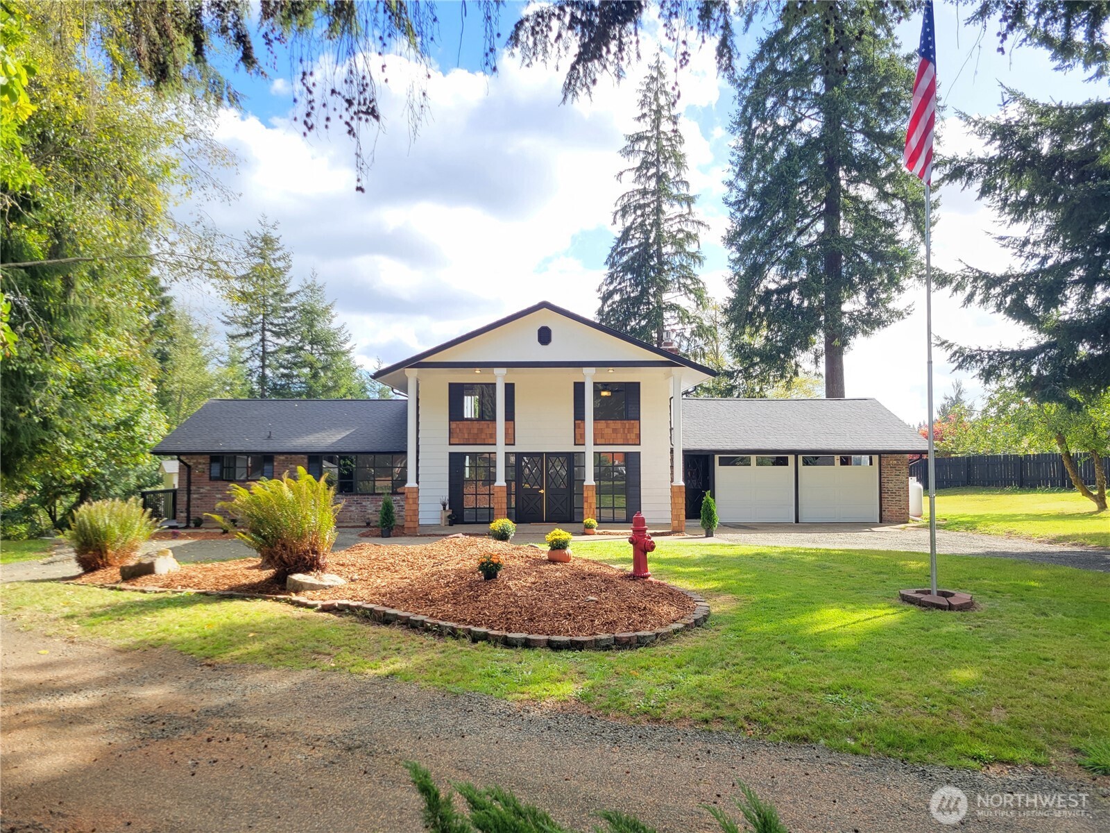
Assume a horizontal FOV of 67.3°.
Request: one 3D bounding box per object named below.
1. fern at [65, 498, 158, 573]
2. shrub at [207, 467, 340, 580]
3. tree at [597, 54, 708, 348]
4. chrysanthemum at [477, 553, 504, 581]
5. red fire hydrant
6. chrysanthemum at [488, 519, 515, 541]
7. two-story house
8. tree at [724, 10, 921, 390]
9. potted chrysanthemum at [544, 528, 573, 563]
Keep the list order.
[{"bbox_3d":[-6.706,1.783,12.616,1.378,1.082,1.378,0,-3,0],"label":"fern"},{"bbox_3d":[-3.780,1.429,11.235,1.729,1.487,1.729,0,-3,0],"label":"shrub"},{"bbox_3d":[5.782,-8.532,49.598,6.534,26.755,6.534,0,-3,0],"label":"tree"},{"bbox_3d":[-0.745,1.725,9.614,0.280,0.297,0.280,0,-3,0],"label":"chrysanthemum"},{"bbox_3d":[1.210,1.769,11.515,0.330,0.886,0.330,-3,-5,42],"label":"red fire hydrant"},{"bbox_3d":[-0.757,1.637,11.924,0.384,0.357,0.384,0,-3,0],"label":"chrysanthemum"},{"bbox_3d":[-0.500,0.346,29.231,24.300,6.500,12.200,0,-3,-1],"label":"two-story house"},{"bbox_3d":[13.847,-11.189,42.744,10.046,31.241,10.046,0,-3,0],"label":"tree"},{"bbox_3d":[0.053,1.726,11.217,0.373,0.452,0.373,0,-3,0],"label":"potted chrysanthemum"}]

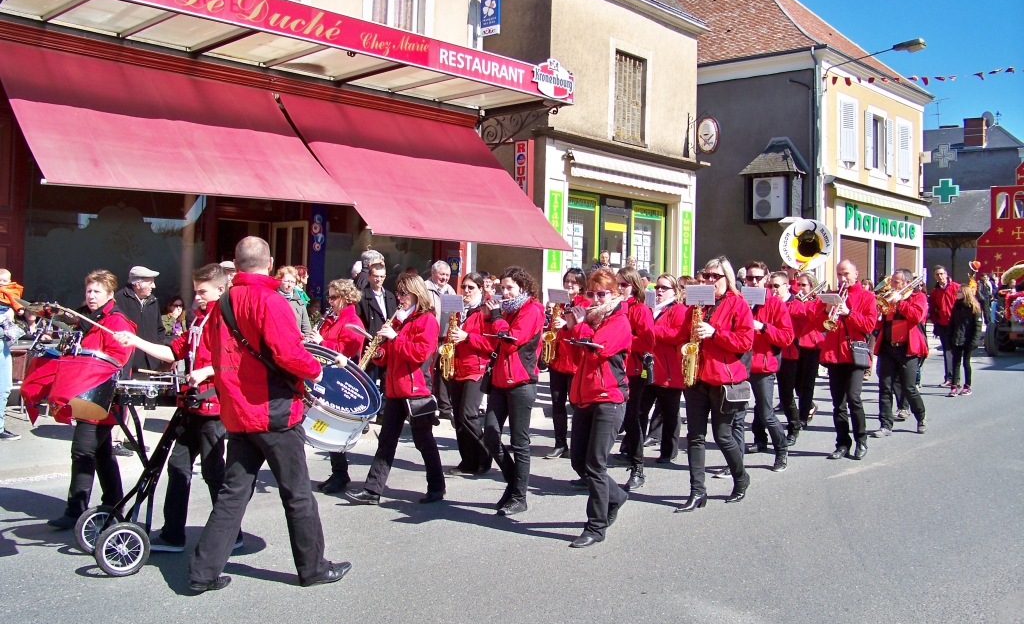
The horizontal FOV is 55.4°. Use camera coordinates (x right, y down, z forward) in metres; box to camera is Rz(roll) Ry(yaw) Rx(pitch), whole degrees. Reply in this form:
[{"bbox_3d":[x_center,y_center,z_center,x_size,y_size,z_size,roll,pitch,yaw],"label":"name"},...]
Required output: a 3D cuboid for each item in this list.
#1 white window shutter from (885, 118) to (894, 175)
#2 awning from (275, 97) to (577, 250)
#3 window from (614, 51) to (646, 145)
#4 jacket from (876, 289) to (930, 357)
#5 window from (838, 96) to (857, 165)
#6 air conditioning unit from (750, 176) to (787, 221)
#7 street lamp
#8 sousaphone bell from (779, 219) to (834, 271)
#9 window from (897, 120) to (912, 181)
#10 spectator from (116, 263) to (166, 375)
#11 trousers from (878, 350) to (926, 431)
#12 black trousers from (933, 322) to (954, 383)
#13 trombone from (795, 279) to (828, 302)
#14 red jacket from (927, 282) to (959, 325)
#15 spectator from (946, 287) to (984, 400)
[{"bbox_3d":[10.248,-4.479,26.500,0.440,1.520,0.045,1,0,-45],"label":"white window shutter"},{"bbox_3d":[-1.246,-2.112,14.970,3.950,2.163,2.250,1,0,-44],"label":"awning"},{"bbox_3d":[2.193,-3.960,18.063,0.150,1.620,0.920,2,1,43],"label":"window"},{"bbox_3d":[4.040,0.130,10.100,0.580,0.720,0.440,1,0,38],"label":"jacket"},{"bbox_3d":[8.900,-4.820,25.900,1.000,1.660,0.120,1,0,-45],"label":"window"},{"bbox_3d":[6.753,-2.976,25.600,0.900,1.080,0.360,2,1,43],"label":"air conditioning unit"},{"bbox_3d":[8.960,-6.190,24.130,0.300,0.800,2.550,1,0,-45],"label":"street lamp"},{"bbox_3d":[3.620,-0.830,12.000,0.660,0.660,0.330,1,0,29],"label":"sousaphone bell"},{"bbox_3d":[11.124,-4.563,27.668,0.120,1.520,0.930,2,1,45],"label":"window"},{"bbox_3d":[-3.340,0.435,8.750,0.520,1.690,0.360,1,0,-45],"label":"spectator"},{"bbox_3d":[4.090,0.803,10.250,0.420,0.950,0.550,2,1,43],"label":"trousers"},{"bbox_3d":[6.540,0.580,14.700,0.400,0.970,0.300,1,0,34],"label":"black trousers"},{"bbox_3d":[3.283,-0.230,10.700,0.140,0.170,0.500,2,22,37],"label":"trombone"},{"bbox_3d":[6.350,-0.117,14.300,0.500,0.660,0.300,1,0,33],"label":"red jacket"},{"bbox_3d":[6.190,0.390,13.400,0.370,1.510,0.450,1,0,-30],"label":"spectator"}]

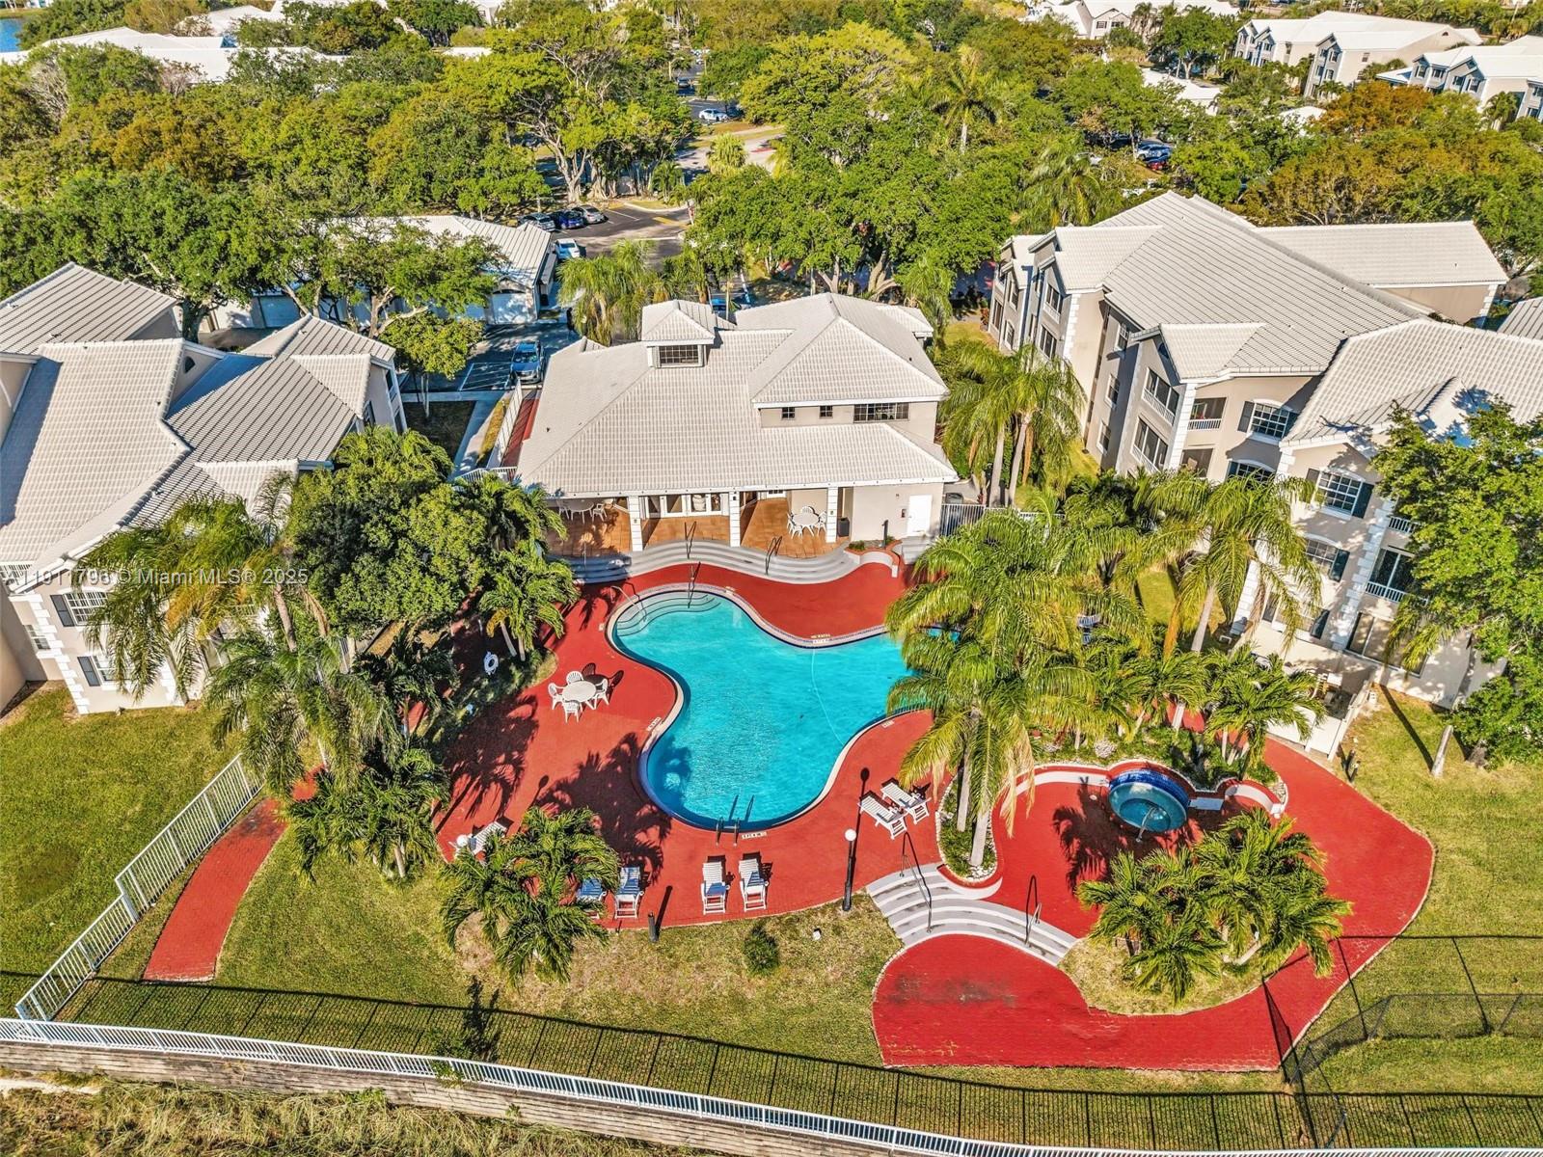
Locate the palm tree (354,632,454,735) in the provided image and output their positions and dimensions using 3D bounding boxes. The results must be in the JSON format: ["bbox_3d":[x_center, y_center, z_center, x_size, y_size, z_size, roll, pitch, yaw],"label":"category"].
[{"bbox_3d":[-12.639,3.875,36.781,3.500,3.600,3.500,-1,31,0],"label":"palm tree"}]

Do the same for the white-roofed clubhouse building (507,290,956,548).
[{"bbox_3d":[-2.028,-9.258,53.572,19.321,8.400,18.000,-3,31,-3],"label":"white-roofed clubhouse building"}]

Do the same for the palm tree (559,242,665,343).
[{"bbox_3d":[-9.565,-14.857,61.867,5.500,8.000,5.500,0,33,0],"label":"palm tree"}]

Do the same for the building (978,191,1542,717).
[{"bbox_3d":[25.150,-11.512,52.810,21.000,12.000,38.000,-3,33,-4],"label":"building"}]

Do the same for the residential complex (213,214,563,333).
[{"bbox_3d":[-26.900,-22.816,76.442,22.000,5.500,12.000,-2,33,-3],"label":"residential complex"}]

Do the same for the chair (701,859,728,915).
[{"bbox_3d":[-1.691,8.851,31.197,0.680,0.800,1.650,-3,31,-3],"label":"chair"}]

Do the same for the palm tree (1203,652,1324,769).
[{"bbox_3d":[15.556,4.603,34.584,3.900,3.700,3.900,-1,31,0],"label":"palm tree"}]

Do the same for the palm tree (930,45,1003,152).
[{"bbox_3d":[16.833,-38.394,93.159,6.300,13.200,6.300,0,33,0],"label":"palm tree"}]

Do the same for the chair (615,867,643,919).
[{"bbox_3d":[-4.157,8.953,31.069,0.680,0.800,1.650,0,31,0],"label":"chair"}]

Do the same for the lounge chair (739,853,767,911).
[{"bbox_3d":[-0.581,8.884,31.785,0.720,0.880,1.780,-5,33,-7],"label":"lounge chair"}]

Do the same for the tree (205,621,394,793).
[{"bbox_3d":[-13.981,4.426,33.121,5.000,7.000,5.000,0,33,0],"label":"tree"}]

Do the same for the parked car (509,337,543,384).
[{"bbox_3d":[-15.495,-13.828,68.065,1.820,1.500,4.600,-4,31,-5],"label":"parked car"}]

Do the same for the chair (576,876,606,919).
[{"bbox_3d":[-5.301,9.041,31.575,0.720,0.880,1.780,0,33,0],"label":"chair"}]

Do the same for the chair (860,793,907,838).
[{"bbox_3d":[3.509,7.334,33.640,0.680,0.800,1.650,-24,38,-33],"label":"chair"}]

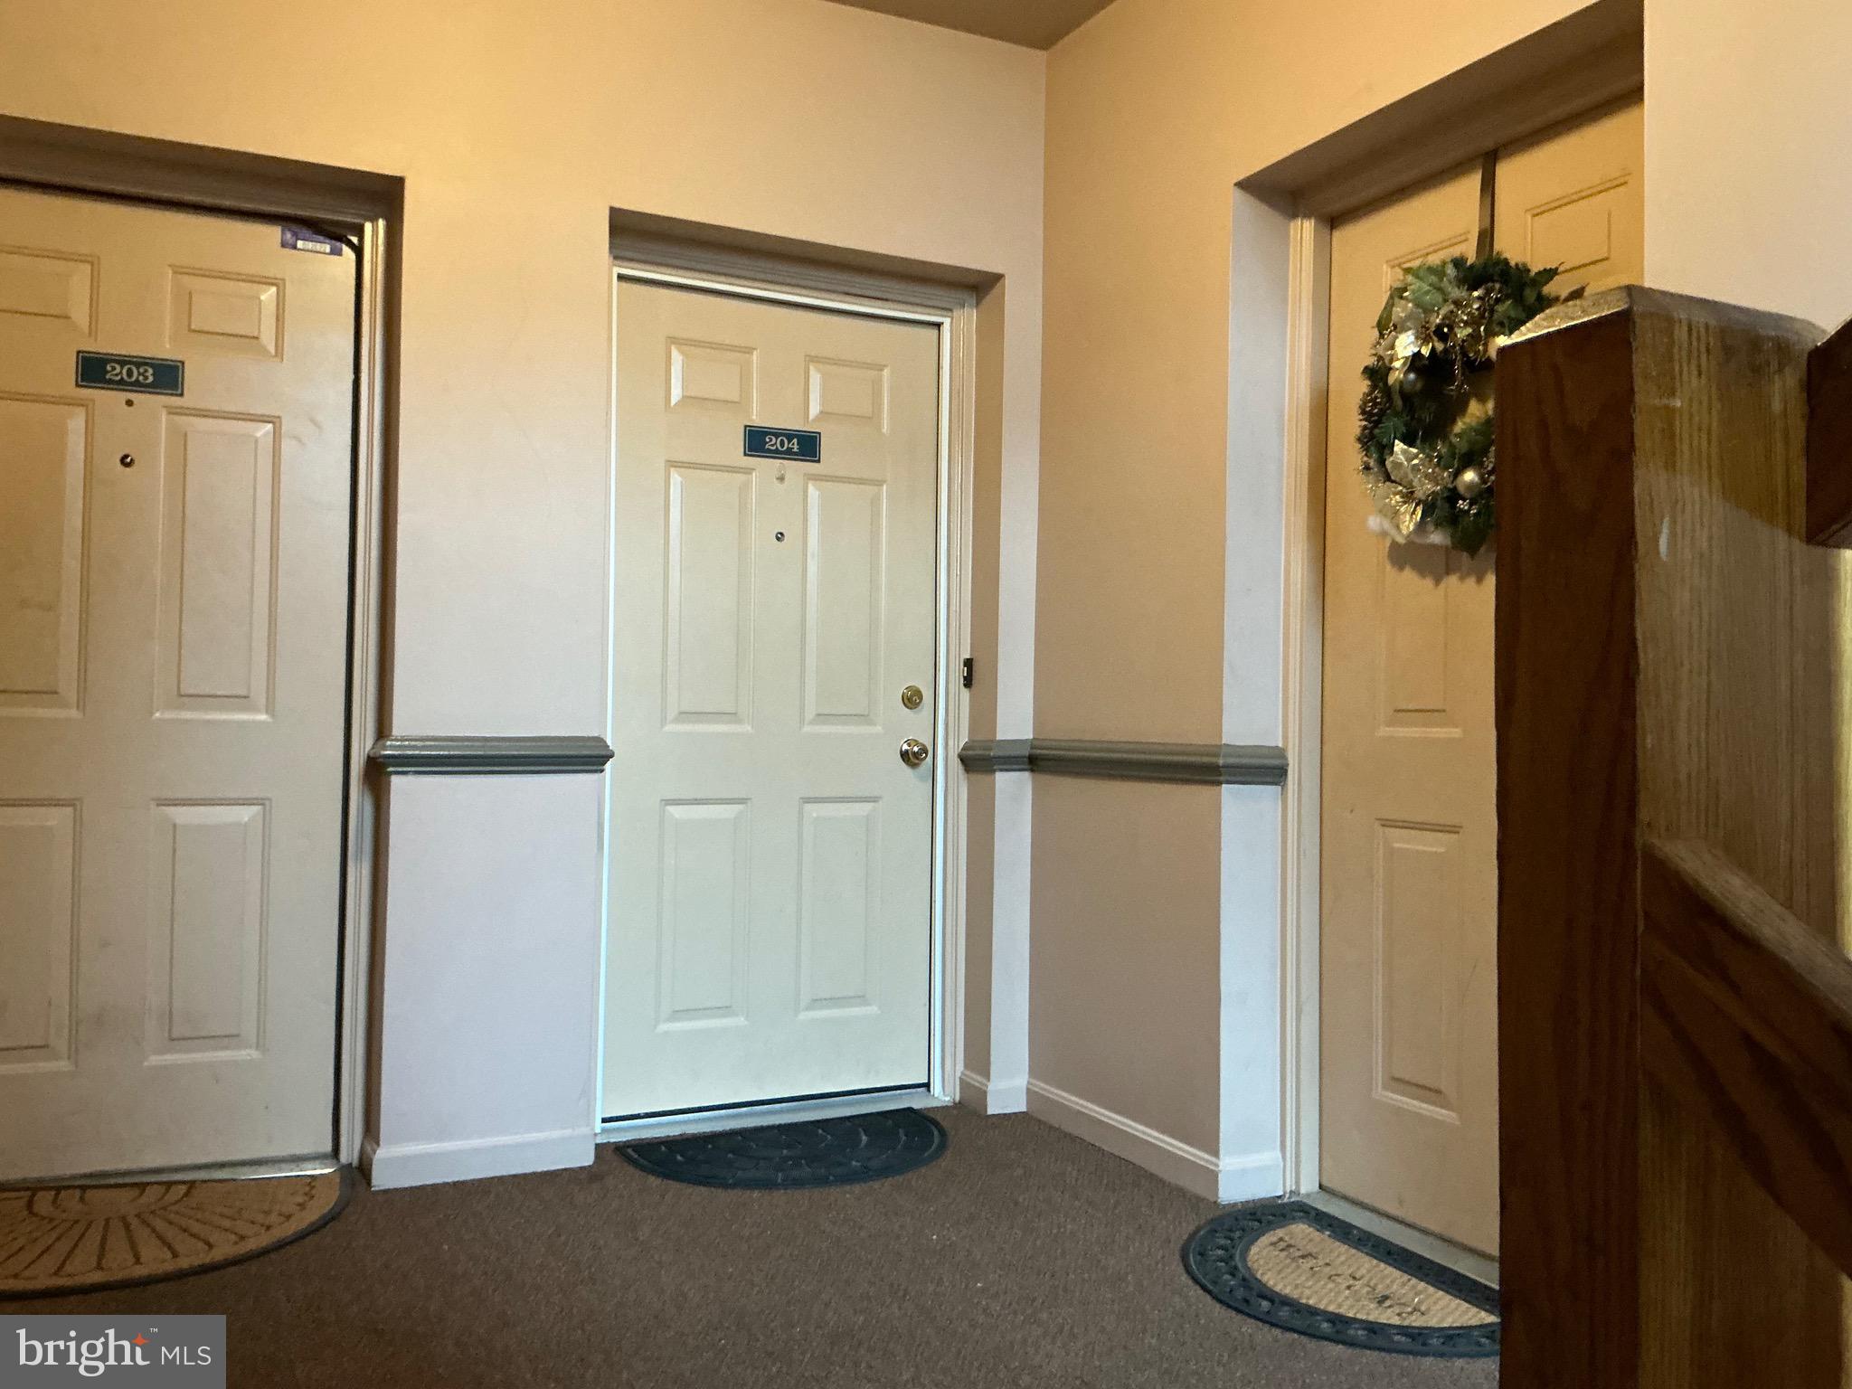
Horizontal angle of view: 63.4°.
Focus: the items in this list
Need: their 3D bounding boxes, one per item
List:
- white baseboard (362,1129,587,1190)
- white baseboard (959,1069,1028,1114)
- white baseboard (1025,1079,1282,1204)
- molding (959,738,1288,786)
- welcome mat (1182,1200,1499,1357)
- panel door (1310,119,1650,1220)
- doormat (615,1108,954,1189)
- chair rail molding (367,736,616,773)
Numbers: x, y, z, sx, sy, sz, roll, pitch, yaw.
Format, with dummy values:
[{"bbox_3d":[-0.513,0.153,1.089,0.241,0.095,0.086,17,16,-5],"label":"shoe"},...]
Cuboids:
[{"bbox_3d":[-0.976,0.990,3.271,0.462,0.082,0.163,1,-1,-26],"label":"white baseboard"},{"bbox_3d":[0.177,1.016,3.837,0.113,0.086,0.145,1,-1,-26],"label":"white baseboard"},{"bbox_3d":[0.505,1.016,3.472,0.165,0.085,0.792,1,-1,-26],"label":"white baseboard"},{"bbox_3d":[0.429,0.152,3.510,0.299,0.081,0.948,1,-1,-26],"label":"molding"},{"bbox_3d":[0.725,1.041,2.647,0.490,0.014,0.791,1,-1,-26],"label":"welcome mat"},{"bbox_3d":[1.057,0.008,2.736,0.045,2.026,0.918,1,-1,-26],"label":"panel door"},{"bbox_3d":[-0.264,1.037,3.389,0.782,0.014,0.480,1,-1,-30],"label":"doormat"},{"bbox_3d":[-0.947,0.130,3.273,0.499,0.080,0.168,1,-1,-26],"label":"chair rail molding"}]

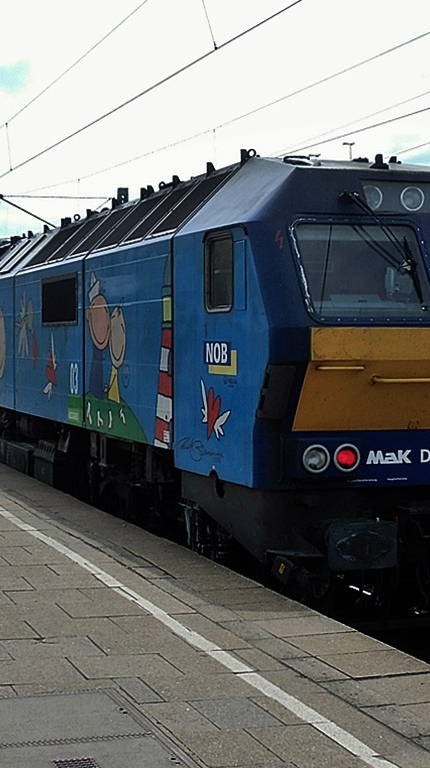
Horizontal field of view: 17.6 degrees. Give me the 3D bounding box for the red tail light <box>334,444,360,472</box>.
[{"bbox_3d":[1.005,0.563,10.614,0.200,0.200,0.080,-1,2,-19],"label":"red tail light"}]

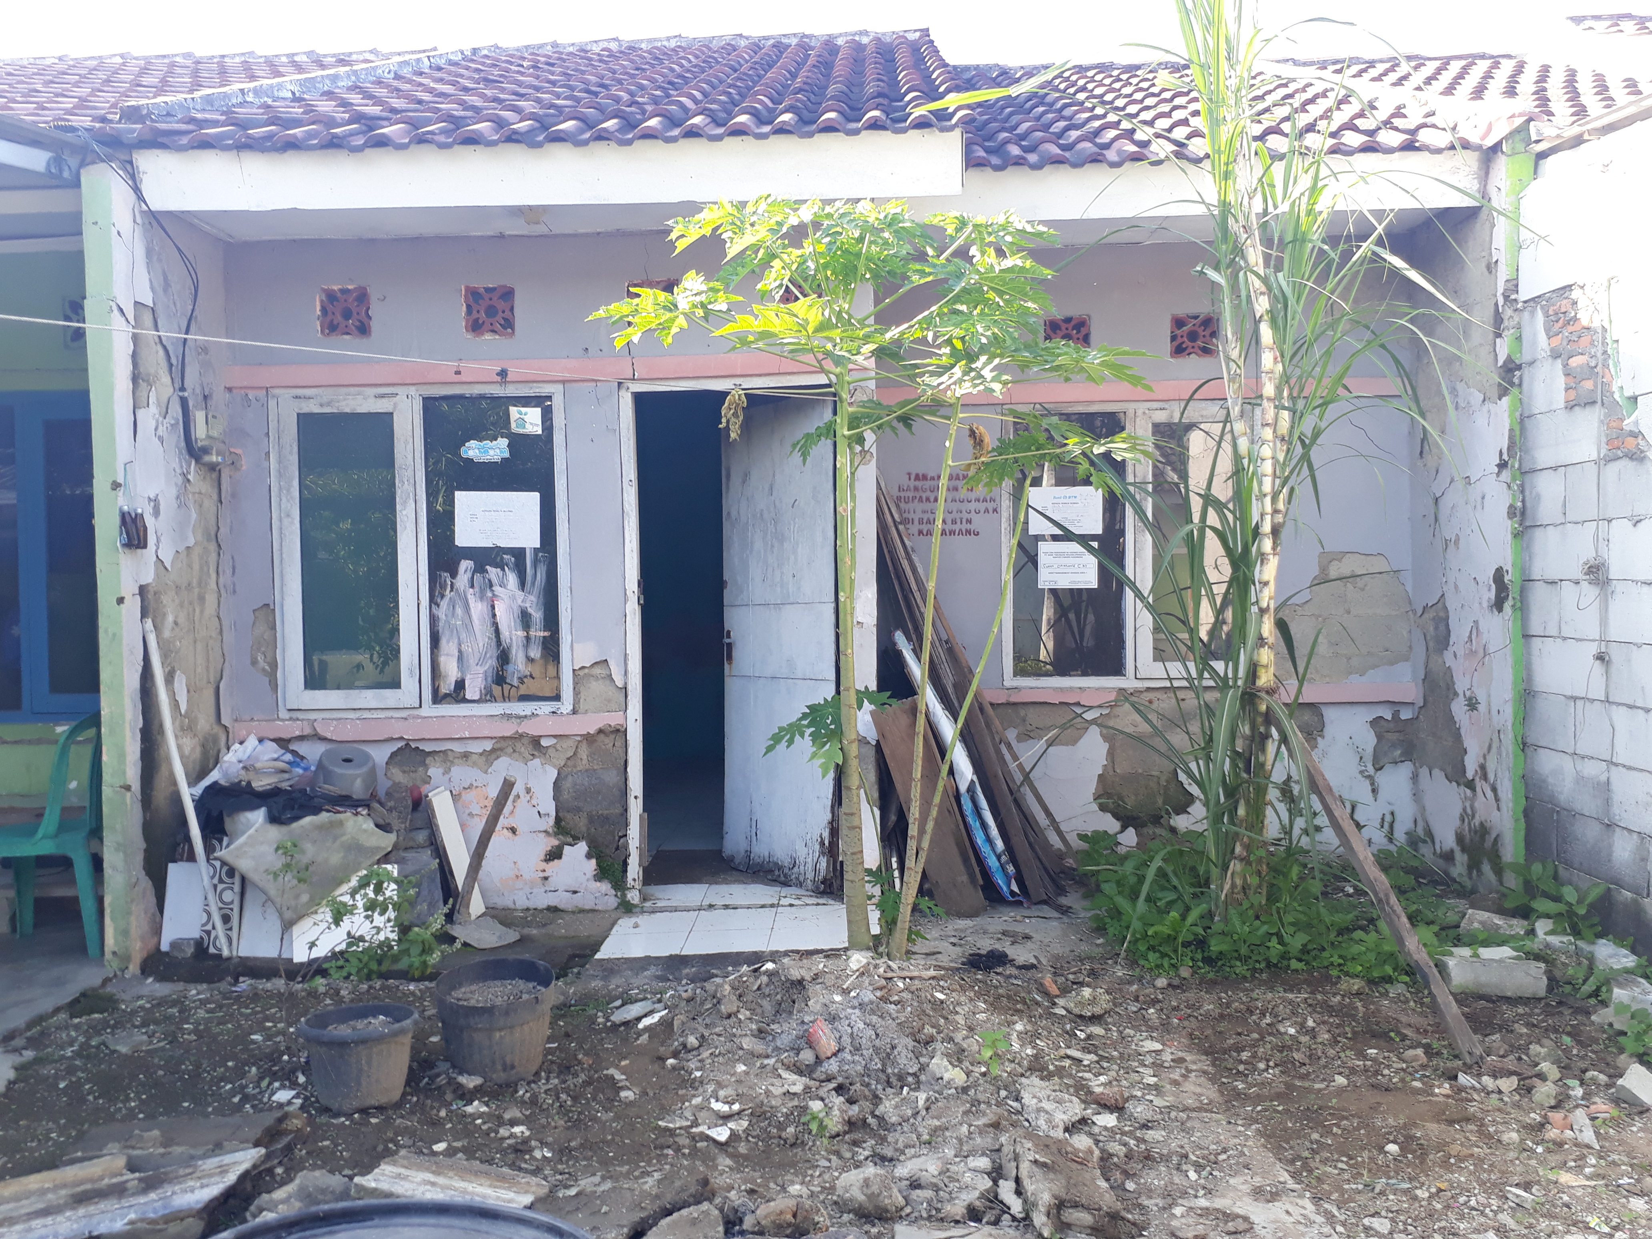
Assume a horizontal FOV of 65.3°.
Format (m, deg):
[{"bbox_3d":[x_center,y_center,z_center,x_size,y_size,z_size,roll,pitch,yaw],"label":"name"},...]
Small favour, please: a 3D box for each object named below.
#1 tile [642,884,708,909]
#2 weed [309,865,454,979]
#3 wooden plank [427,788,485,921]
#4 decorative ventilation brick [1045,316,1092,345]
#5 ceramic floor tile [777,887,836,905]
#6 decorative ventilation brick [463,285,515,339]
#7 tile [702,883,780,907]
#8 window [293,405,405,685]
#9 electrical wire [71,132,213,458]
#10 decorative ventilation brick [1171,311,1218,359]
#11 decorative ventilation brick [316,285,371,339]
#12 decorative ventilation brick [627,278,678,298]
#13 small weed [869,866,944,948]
[{"bbox_3d":[-0.616,1.117,5.168,0.275,0.010,0.300,-1,2,0],"label":"tile"},{"bbox_3d":[-1.468,1.007,4.249,0.424,0.384,0.340,-1,1,0],"label":"weed"},{"bbox_3d":[-1.437,0.923,5.037,0.090,0.500,0.030,-15,-7,-36],"label":"wooden plank"},{"bbox_3d":[1.083,-1.258,5.812,0.200,0.200,0.090,-1,2,0],"label":"decorative ventilation brick"},{"bbox_3d":[-0.063,1.108,5.187,0.240,0.012,0.290,-1,1,0],"label":"ceramic floor tile"},{"bbox_3d":[-1.317,-1.205,5.082,0.200,0.200,0.090,-1,2,0],"label":"decorative ventilation brick"},{"bbox_3d":[-0.334,1.111,5.167,0.300,0.010,0.300,-1,2,0],"label":"tile"},{"bbox_3d":[-1.865,-0.263,5.042,0.381,1.085,0.050,-1,1,0],"label":"window"},{"bbox_3d":[-2.442,-1.111,4.577,0.180,1.020,0.640,-1,1,0],"label":"electrical wire"},{"bbox_3d":[1.681,-1.293,5.916,0.214,0.202,0.100,-1,1,0],"label":"decorative ventilation brick"},{"bbox_3d":[-1.877,-1.205,5.082,0.200,0.200,0.090,-1,2,0],"label":"decorative ventilation brick"},{"bbox_3d":[-0.678,-1.228,5.082,0.200,0.200,0.090,-1,2,0],"label":"decorative ventilation brick"},{"bbox_3d":[0.284,1.014,4.540,0.250,0.270,0.220,-1,2,0],"label":"small weed"}]

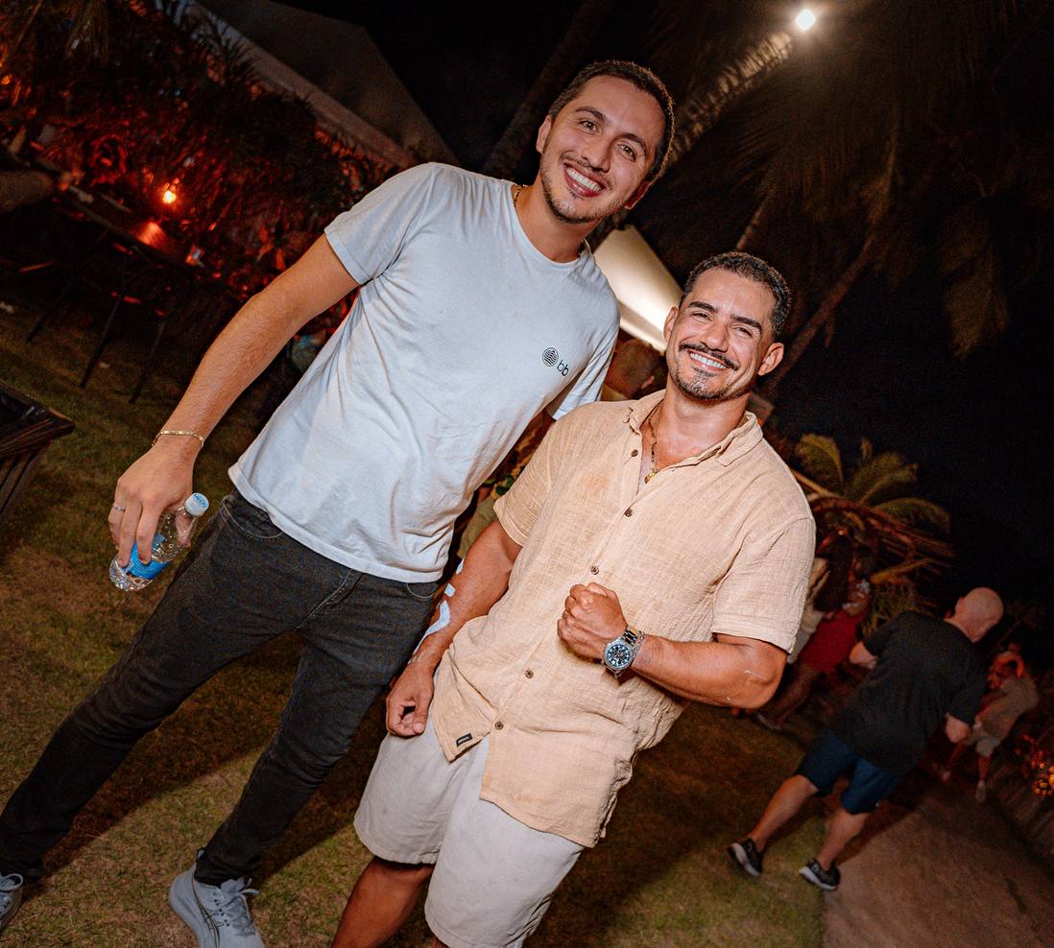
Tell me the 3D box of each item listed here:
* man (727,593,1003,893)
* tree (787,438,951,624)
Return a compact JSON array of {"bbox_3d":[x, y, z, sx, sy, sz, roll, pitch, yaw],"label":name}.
[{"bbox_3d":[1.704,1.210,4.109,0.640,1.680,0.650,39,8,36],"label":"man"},{"bbox_3d":[3.058,0.877,9.045,2.250,2.600,2.200,36,7,18],"label":"tree"}]

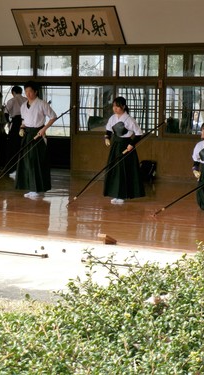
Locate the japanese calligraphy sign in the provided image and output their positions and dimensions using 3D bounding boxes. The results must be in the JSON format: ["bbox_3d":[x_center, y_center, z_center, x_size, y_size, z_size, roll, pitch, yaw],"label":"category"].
[{"bbox_3d":[-0.653,-3.146,26.807,2.581,0.805,0.060,4,35,37],"label":"japanese calligraphy sign"}]

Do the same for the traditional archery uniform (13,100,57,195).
[{"bbox_3d":[-0.993,-0.627,20.500,0.620,1.380,0.420,3,5,33],"label":"traditional archery uniform"}]

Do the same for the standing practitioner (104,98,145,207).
[{"bbox_3d":[0.296,-0.539,19.793,0.570,1.530,0.470,4,4,38],"label":"standing practitioner"}]

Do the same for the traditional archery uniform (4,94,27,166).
[{"bbox_3d":[-1.612,-1.068,26.380,0.480,1.360,0.370,0,4,-18],"label":"traditional archery uniform"}]

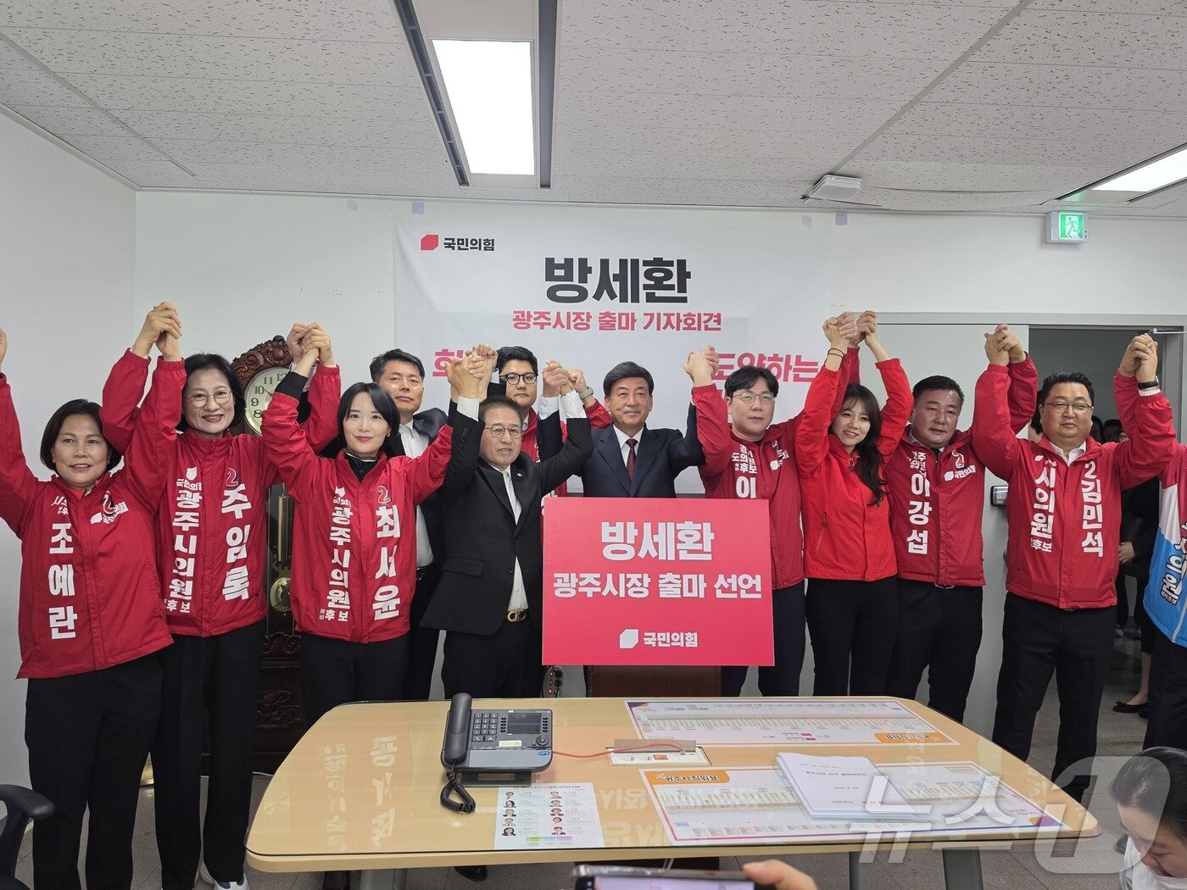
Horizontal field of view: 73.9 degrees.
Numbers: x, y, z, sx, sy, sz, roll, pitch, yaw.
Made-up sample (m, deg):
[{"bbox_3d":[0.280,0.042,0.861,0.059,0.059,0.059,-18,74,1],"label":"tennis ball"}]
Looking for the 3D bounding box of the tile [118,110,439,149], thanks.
[{"bbox_3d":[-1.197,-1.223,3.040,1.190,0.018,0.295,0,1,-4],"label":"tile"}]

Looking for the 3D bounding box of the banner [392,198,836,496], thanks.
[{"bbox_3d":[0.122,-0.467,3.996,2.220,1.410,0.020,0,1,-4],"label":"banner"}]

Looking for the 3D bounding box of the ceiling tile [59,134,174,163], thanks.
[{"bbox_3d":[-2.025,-1.261,3.336,0.330,0.015,0.300,1,1,-4],"label":"ceiling tile"}]

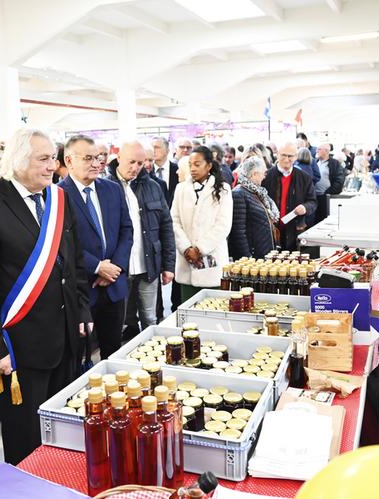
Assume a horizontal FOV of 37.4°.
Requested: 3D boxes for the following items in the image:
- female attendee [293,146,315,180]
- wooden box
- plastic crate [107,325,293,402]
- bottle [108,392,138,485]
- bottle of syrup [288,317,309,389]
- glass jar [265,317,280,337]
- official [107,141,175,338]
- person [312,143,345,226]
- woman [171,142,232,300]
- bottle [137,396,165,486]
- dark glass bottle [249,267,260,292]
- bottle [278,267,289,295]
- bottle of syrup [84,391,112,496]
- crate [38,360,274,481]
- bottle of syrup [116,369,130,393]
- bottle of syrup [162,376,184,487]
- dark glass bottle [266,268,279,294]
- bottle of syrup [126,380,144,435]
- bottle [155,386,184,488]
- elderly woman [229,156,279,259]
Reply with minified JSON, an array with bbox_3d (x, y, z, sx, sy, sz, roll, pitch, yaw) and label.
[{"bbox_3d":[1.469,-0.439,7.230,0.470,1.660,0.320,0,10,-3],"label":"female attendee"},{"bbox_3d":[0.559,0.353,2.241,0.165,0.210,0.160,1,10,8],"label":"wooden box"},{"bbox_3d":[0.055,0.417,2.068,0.600,0.118,0.400,3,10,18],"label":"plastic crate"},{"bbox_3d":[-0.159,0.467,1.293,0.059,0.281,0.059,0,10,0],"label":"bottle"},{"bbox_3d":[0.387,0.371,1.991,0.073,0.233,0.073,0,10,0],"label":"bottle of syrup"},{"bbox_3d":[0.343,0.323,2.325,0.054,0.070,0.054,0,10,0],"label":"glass jar"},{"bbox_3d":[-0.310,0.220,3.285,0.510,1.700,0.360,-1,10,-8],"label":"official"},{"bbox_3d":[1.854,-0.570,7.617,0.340,1.723,0.520,-8,13,-39],"label":"person"},{"bbox_3d":[0.080,0.147,3.800,0.440,1.670,0.340,2,10,8],"label":"woman"},{"bbox_3d":[-0.092,0.481,1.322,0.061,0.280,0.061,-1,10,-6],"label":"bottle"},{"bbox_3d":[0.339,0.203,2.961,0.053,0.217,0.053,-1,10,-6],"label":"dark glass bottle"},{"bbox_3d":[0.483,0.211,2.911,0.053,0.217,0.053,-1,10,-6],"label":"bottle"},{"bbox_3d":[-0.225,0.473,1.368,0.061,0.280,0.061,-1,10,-6],"label":"bottle of syrup"},{"bbox_3d":[-0.077,0.485,1.673,0.600,0.118,0.400,3,10,18],"label":"crate"},{"bbox_3d":[-0.165,0.445,1.417,0.059,0.281,0.059,0,10,0],"label":"bottle of syrup"},{"bbox_3d":[-0.048,0.461,1.437,0.061,0.280,0.061,-1,10,-6],"label":"bottle of syrup"},{"bbox_3d":[0.432,0.209,2.928,0.053,0.217,0.053,-1,10,-6],"label":"dark glass bottle"},{"bbox_3d":[-0.131,0.455,1.359,0.059,0.281,0.059,0,10,0],"label":"bottle of syrup"},{"bbox_3d":[-0.066,0.471,1.379,0.061,0.280,0.061,-1,10,-6],"label":"bottle"},{"bbox_3d":[0.501,0.042,4.576,0.340,1.573,0.500,8,13,39],"label":"elderly woman"}]

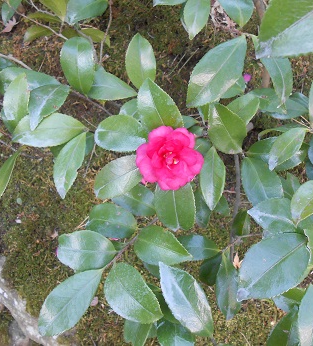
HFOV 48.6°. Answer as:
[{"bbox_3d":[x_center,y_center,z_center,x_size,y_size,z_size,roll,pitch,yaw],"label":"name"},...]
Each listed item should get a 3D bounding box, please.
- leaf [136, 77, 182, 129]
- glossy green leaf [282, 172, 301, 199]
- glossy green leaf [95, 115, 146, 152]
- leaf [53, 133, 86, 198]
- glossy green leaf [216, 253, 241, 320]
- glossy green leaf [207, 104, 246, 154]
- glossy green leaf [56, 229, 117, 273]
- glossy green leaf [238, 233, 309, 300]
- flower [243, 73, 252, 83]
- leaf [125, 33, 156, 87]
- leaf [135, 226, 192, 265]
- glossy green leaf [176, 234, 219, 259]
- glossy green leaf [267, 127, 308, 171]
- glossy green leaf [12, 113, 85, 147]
[{"bbox_3d":[0.003,-0.067,0.359,0.040,0.065,0.013,-19,20,-4],"label":"leaf"},{"bbox_3d":[0.183,0.027,0.460,0.030,0.012,0.056,-15,79,13],"label":"glossy green leaf"},{"bbox_3d":[-0.045,-0.049,0.432,0.070,0.012,0.039,8,69,19],"label":"glossy green leaf"},{"bbox_3d":[-0.111,-0.009,0.440,0.036,0.013,0.087,21,96,12],"label":"leaf"},{"bbox_3d":[0.095,0.153,0.455,0.031,0.012,0.099,-4,102,14],"label":"glossy green leaf"},{"bbox_3d":[0.076,-0.049,0.368,0.035,0.012,0.063,-32,102,-6],"label":"glossy green leaf"},{"bbox_3d":[-0.079,0.088,0.390,0.070,0.010,0.049,0,73,8],"label":"glossy green leaf"},{"bbox_3d":[0.124,0.101,0.362,0.097,0.014,0.055,-45,65,9],"label":"glossy green leaf"},{"bbox_3d":[0.143,-0.152,0.550,0.022,0.013,0.022,0,63,0],"label":"flower"},{"bbox_3d":[-0.019,-0.145,0.450,0.037,0.011,0.073,-1,83,-6],"label":"leaf"},{"bbox_3d":[0.008,0.079,0.378,0.067,0.012,0.038,20,73,4],"label":"leaf"},{"bbox_3d":[0.048,0.089,0.412,0.061,0.010,0.031,7,79,-5],"label":"glossy green leaf"},{"bbox_3d":[0.139,-0.026,0.367,0.029,0.012,0.057,41,95,16],"label":"glossy green leaf"},{"bbox_3d":[-0.113,-0.045,0.368,0.076,0.012,0.034,-8,79,-10],"label":"glossy green leaf"}]

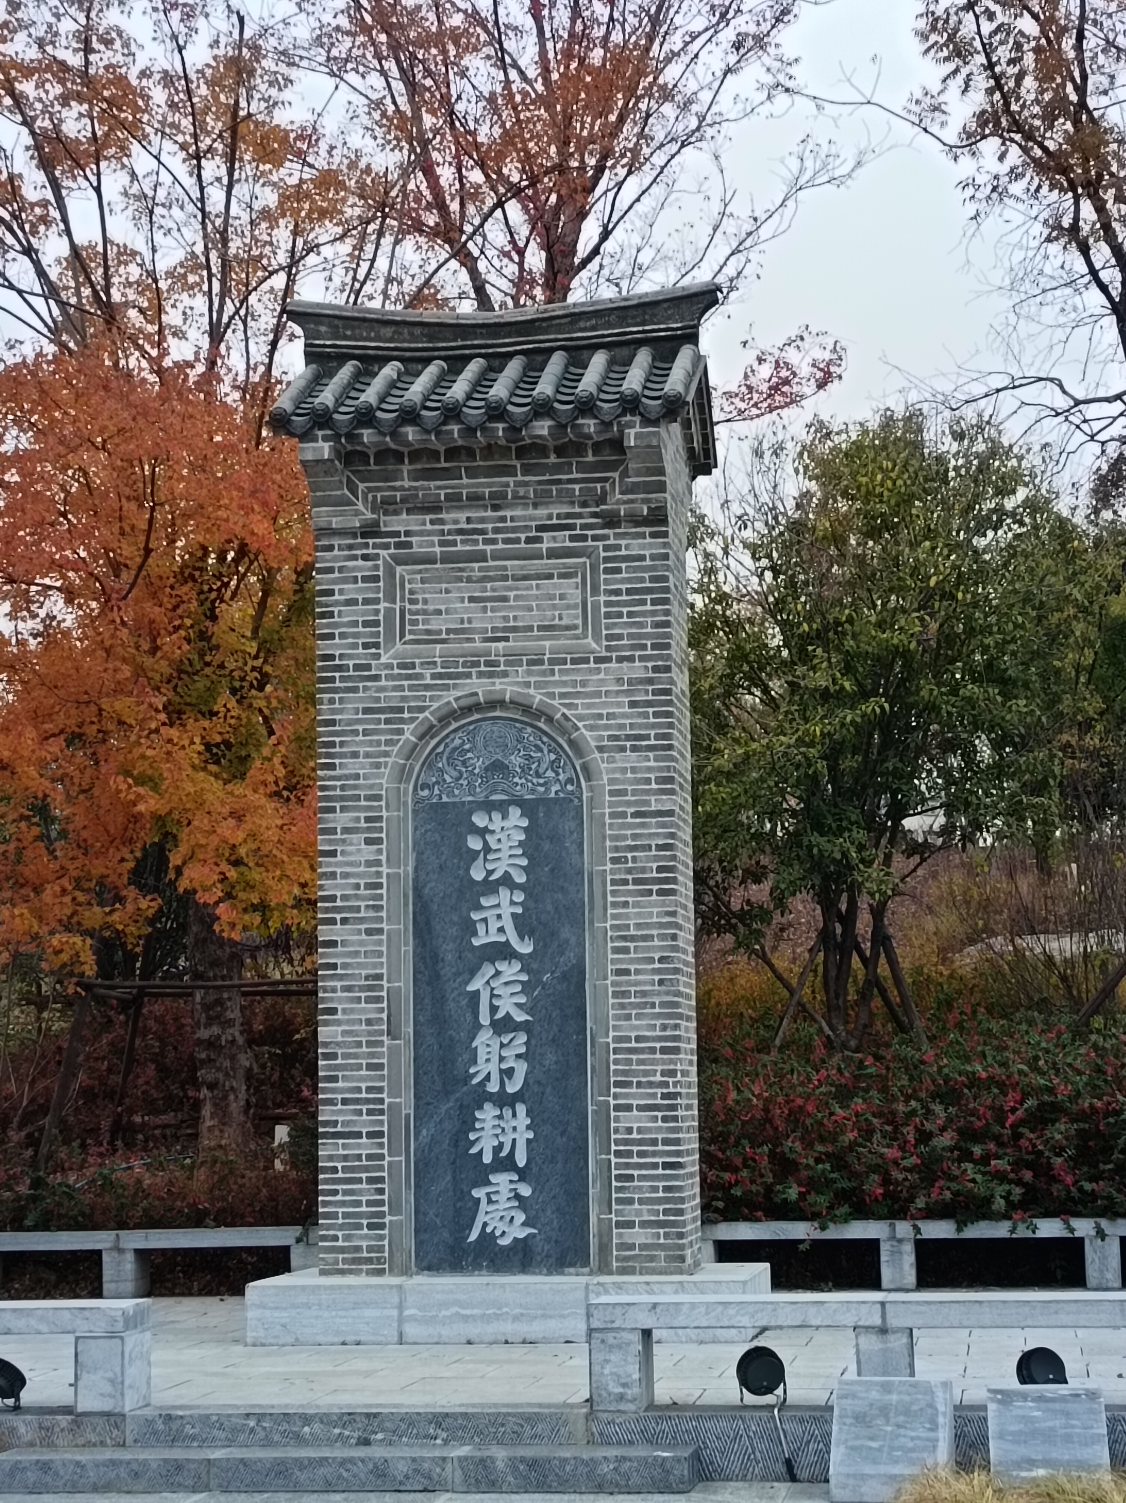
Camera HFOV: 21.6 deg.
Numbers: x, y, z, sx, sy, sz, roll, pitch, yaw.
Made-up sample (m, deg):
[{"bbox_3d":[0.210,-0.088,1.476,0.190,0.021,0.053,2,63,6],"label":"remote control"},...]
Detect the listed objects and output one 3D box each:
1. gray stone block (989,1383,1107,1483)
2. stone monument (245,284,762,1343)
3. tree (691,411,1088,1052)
[{"bbox_3d":[1.917,2.724,11.636,0.455,0.407,0.420,-2,-7,8],"label":"gray stone block"},{"bbox_3d":[-0.284,0.271,16.789,2.690,5.960,1.690,-2,-7,8],"label":"stone monument"},{"bbox_3d":[2.493,-0.146,23.349,3.288,5.194,3.088,-2,-7,8],"label":"tree"}]

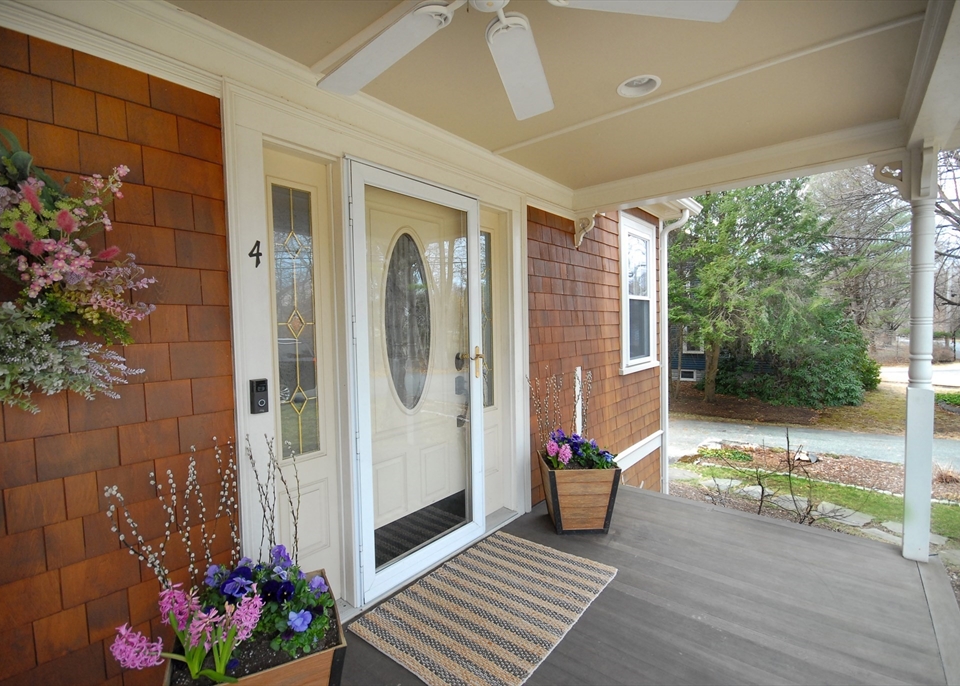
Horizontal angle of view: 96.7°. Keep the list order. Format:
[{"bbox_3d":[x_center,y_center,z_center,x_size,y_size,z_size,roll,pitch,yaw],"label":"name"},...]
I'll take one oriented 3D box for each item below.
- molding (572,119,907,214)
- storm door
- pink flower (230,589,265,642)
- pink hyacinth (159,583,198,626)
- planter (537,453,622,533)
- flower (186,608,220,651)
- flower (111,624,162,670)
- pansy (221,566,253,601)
[{"bbox_3d":[1.507,-1.119,2.847,1.900,0.160,0.130,1,4,40],"label":"molding"},{"bbox_3d":[-0.283,0.185,2.265,0.050,2.020,0.870,1,4,40],"label":"storm door"},{"bbox_3d":[-0.647,0.758,1.190,0.085,0.140,0.085,-3,3,-30],"label":"pink flower"},{"bbox_3d":[-0.806,0.697,1.140,0.083,0.105,0.083,-3,4,-36],"label":"pink hyacinth"},{"bbox_3d":[0.644,0.986,2.852,0.445,0.433,0.445,-1,3,-1],"label":"planter"},{"bbox_3d":[-0.743,0.770,1.150,0.080,0.100,0.080,-3,3,-34],"label":"flower"},{"bbox_3d":[-0.864,0.768,1.080,0.115,0.095,0.095,0,-33,-6],"label":"flower"},{"bbox_3d":[-0.771,0.765,1.360,0.095,0.090,0.070,-3,3,-31],"label":"pansy"}]

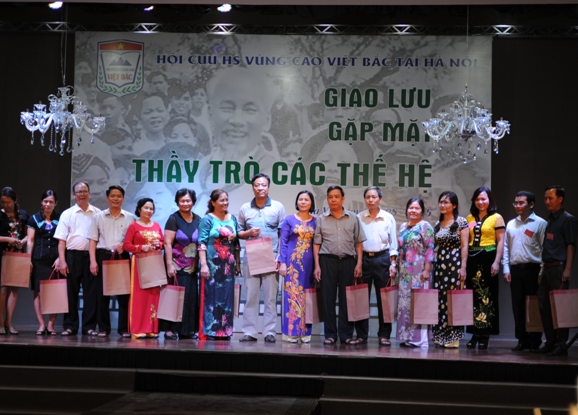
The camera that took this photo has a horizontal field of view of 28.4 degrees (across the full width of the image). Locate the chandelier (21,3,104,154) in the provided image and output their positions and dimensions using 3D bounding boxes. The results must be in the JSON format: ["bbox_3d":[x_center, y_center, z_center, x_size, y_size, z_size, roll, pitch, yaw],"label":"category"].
[{"bbox_3d":[-2.398,-1.355,12.100,0.900,1.620,0.900,1,-2,0],"label":"chandelier"}]

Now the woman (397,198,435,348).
[{"bbox_3d":[1.328,0.685,11.950,0.420,1.568,0.330,1,-3,12],"label":"woman"}]

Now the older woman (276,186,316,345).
[{"bbox_3d":[0.078,0.613,11.880,0.440,1.590,0.330,2,-2,-13],"label":"older woman"}]

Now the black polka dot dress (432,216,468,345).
[{"bbox_3d":[1.636,0.749,11.650,0.400,1.310,0.330,0,-2,23],"label":"black polka dot dress"}]

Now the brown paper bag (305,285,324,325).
[{"bbox_3d":[0.244,1.050,12.150,0.280,0.380,0.100,0,-4,30],"label":"brown paper bag"}]

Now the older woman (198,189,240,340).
[{"bbox_3d":[-0.738,0.597,11.970,0.450,1.590,0.360,2,-2,-21],"label":"older woman"}]

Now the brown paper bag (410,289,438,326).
[{"bbox_3d":[1.388,1.014,11.800,0.270,0.392,0.100,1,-3,-13],"label":"brown paper bag"}]

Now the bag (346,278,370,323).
[{"bbox_3d":[0.704,0.956,11.750,0.100,0.450,0.280,-3,-2,32],"label":"bag"}]

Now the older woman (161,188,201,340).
[{"bbox_3d":[-1.133,0.598,12.100,0.450,1.590,0.310,2,-3,-6],"label":"older woman"}]

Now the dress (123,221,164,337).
[{"bbox_3d":[-1.534,0.759,12.050,0.430,1.240,0.310,2,-2,-19],"label":"dress"}]

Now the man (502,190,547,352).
[{"bbox_3d":[2.431,0.661,11.800,0.450,1.662,0.330,-1,-4,33],"label":"man"}]

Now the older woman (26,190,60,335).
[{"bbox_3d":[-2.609,0.588,12.100,0.410,1.540,0.340,2,-2,-16],"label":"older woman"}]

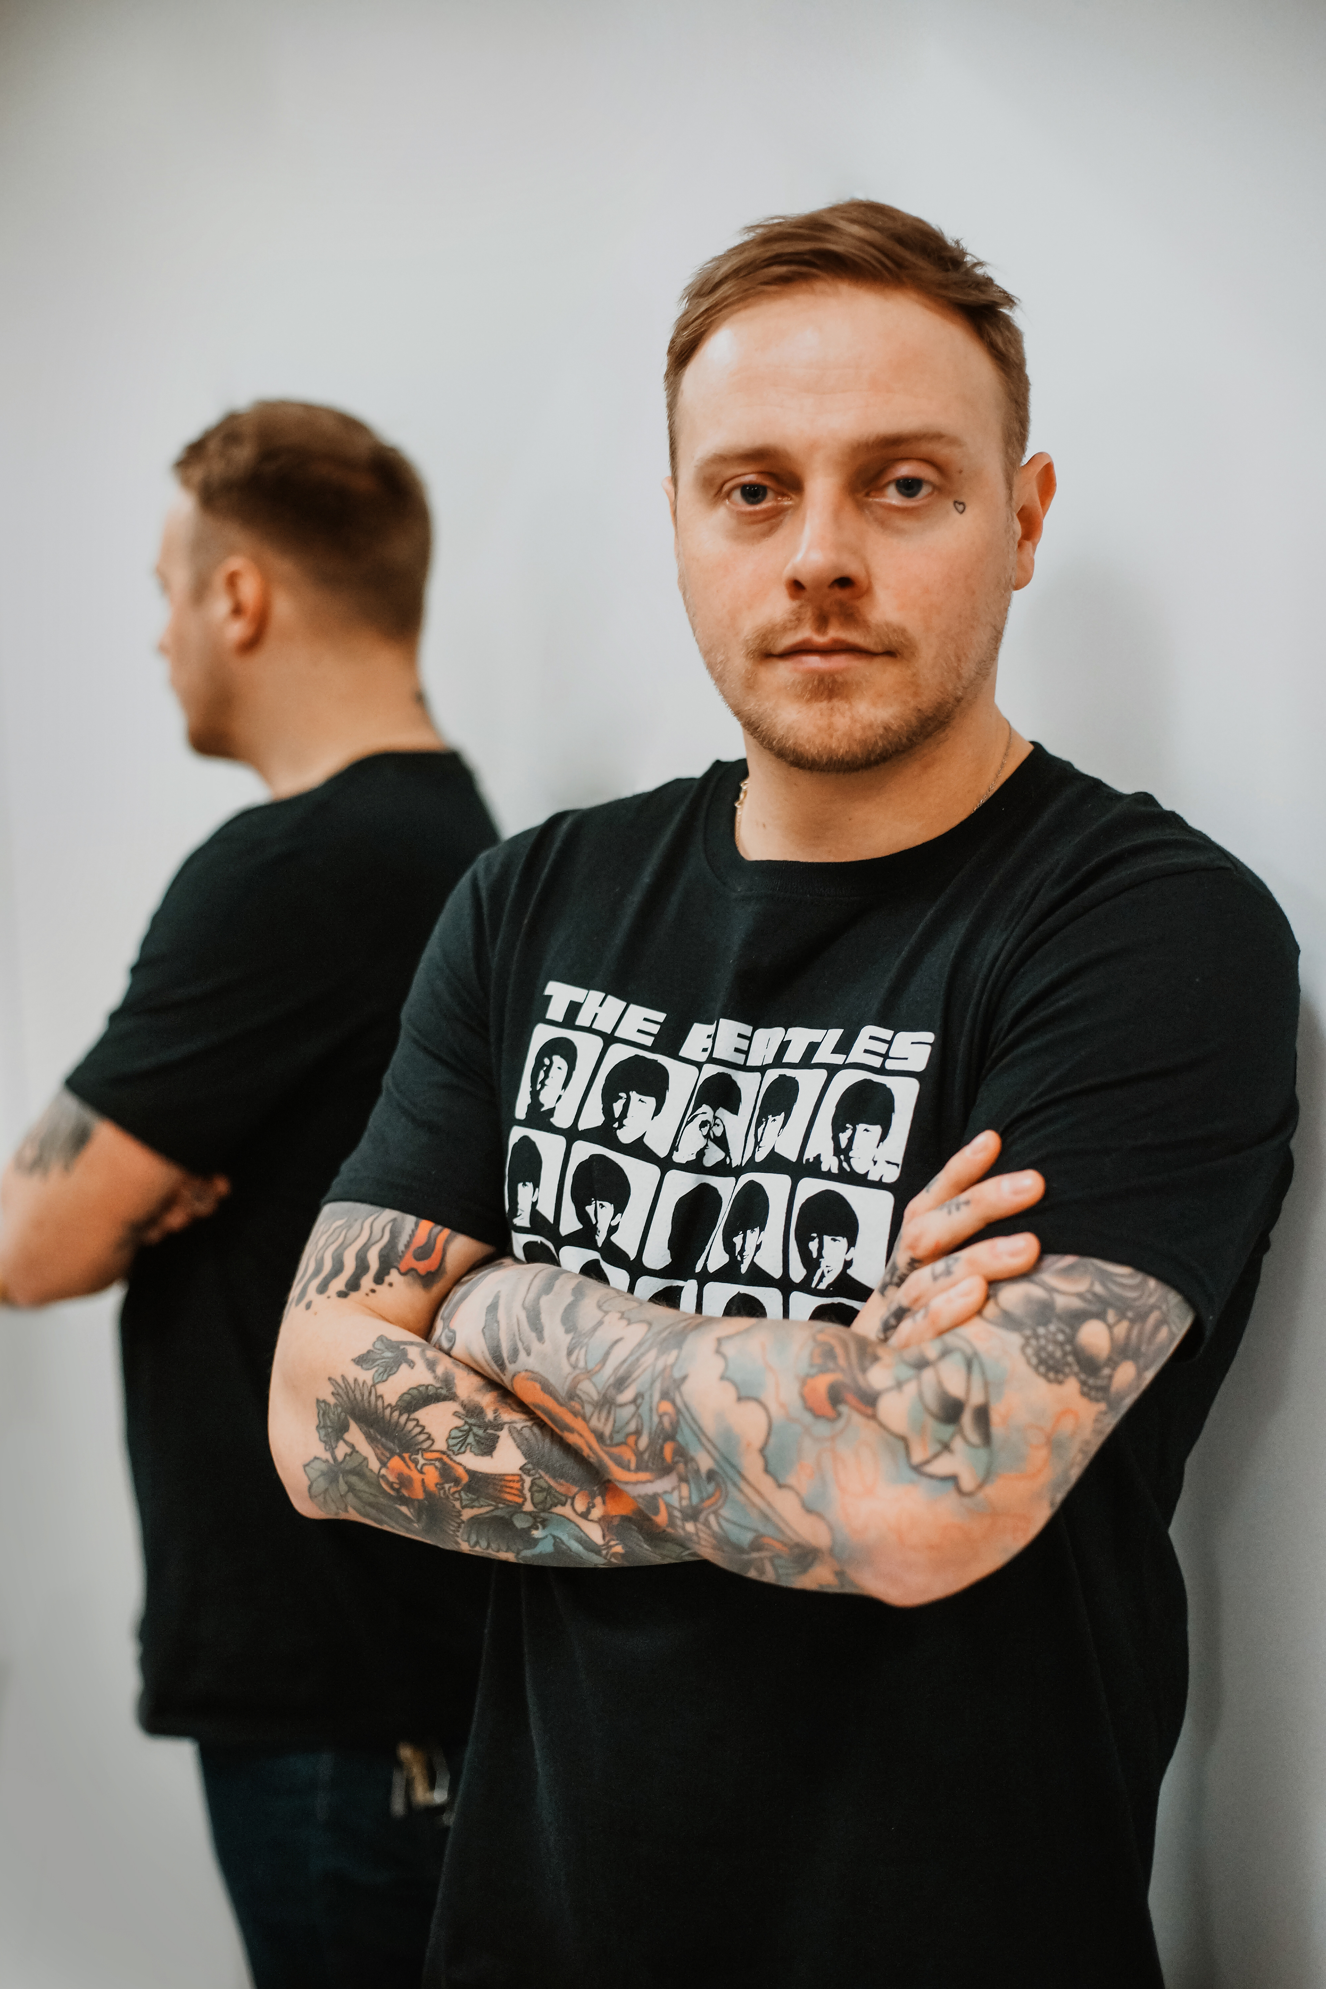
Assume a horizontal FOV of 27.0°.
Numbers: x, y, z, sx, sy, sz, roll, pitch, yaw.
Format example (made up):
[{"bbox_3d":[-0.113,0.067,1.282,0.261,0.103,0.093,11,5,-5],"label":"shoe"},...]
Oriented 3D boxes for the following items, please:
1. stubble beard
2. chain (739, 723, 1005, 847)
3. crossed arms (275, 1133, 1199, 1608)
[{"bbox_3d":[0.084,-0.133,1.205,0.132,0.080,0.092,0,6,17],"label":"stubble beard"},{"bbox_3d":[0.094,-0.092,1.250,0.135,0.090,0.135,3,5,26],"label":"chain"},{"bbox_3d":[0.010,0.134,1.165,0.410,0.185,0.200,4,6,32],"label":"crossed arms"}]

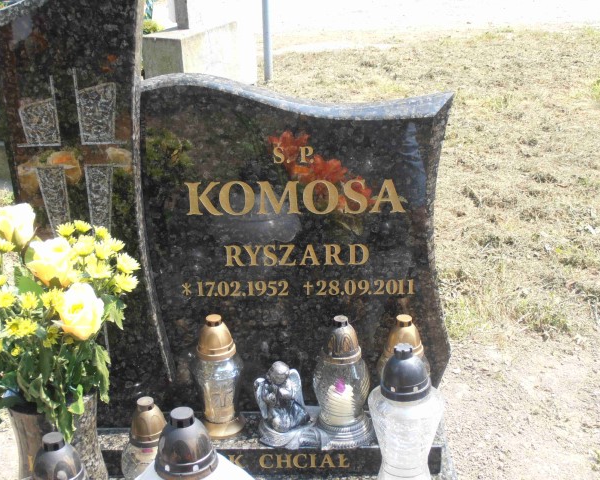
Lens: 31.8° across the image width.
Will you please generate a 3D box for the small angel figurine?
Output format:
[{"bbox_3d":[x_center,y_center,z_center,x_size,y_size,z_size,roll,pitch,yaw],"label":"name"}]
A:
[{"bbox_3d":[-0.025,0.314,2.100,0.122,0.168,0.105,-1,23,0],"label":"small angel figurine"}]

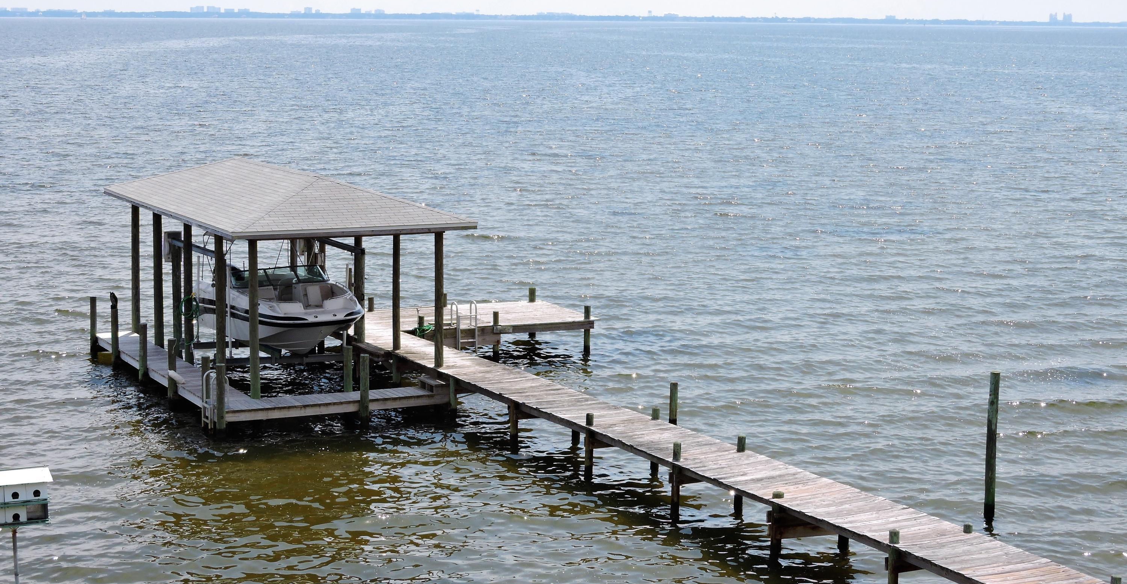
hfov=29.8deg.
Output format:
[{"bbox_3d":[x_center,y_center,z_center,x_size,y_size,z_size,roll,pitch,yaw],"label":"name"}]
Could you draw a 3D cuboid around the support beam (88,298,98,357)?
[{"bbox_3d":[-11.270,0.826,50.642,0.160,1.454,0.160,-3,8,-25],"label":"support beam"}]

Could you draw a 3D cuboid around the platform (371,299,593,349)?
[{"bbox_3d":[-2.323,0.831,51.671,5.400,0.530,3.700,-3,8,-25],"label":"platform"}]

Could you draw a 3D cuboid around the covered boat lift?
[{"bbox_3d":[-6.450,-0.455,47.084,5.500,4.690,11.320,-3,8,-25],"label":"covered boat lift"}]

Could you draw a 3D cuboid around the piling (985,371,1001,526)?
[{"bbox_3d":[6.964,2.511,34.357,0.165,2.497,0.165,0,7,0],"label":"piling"}]

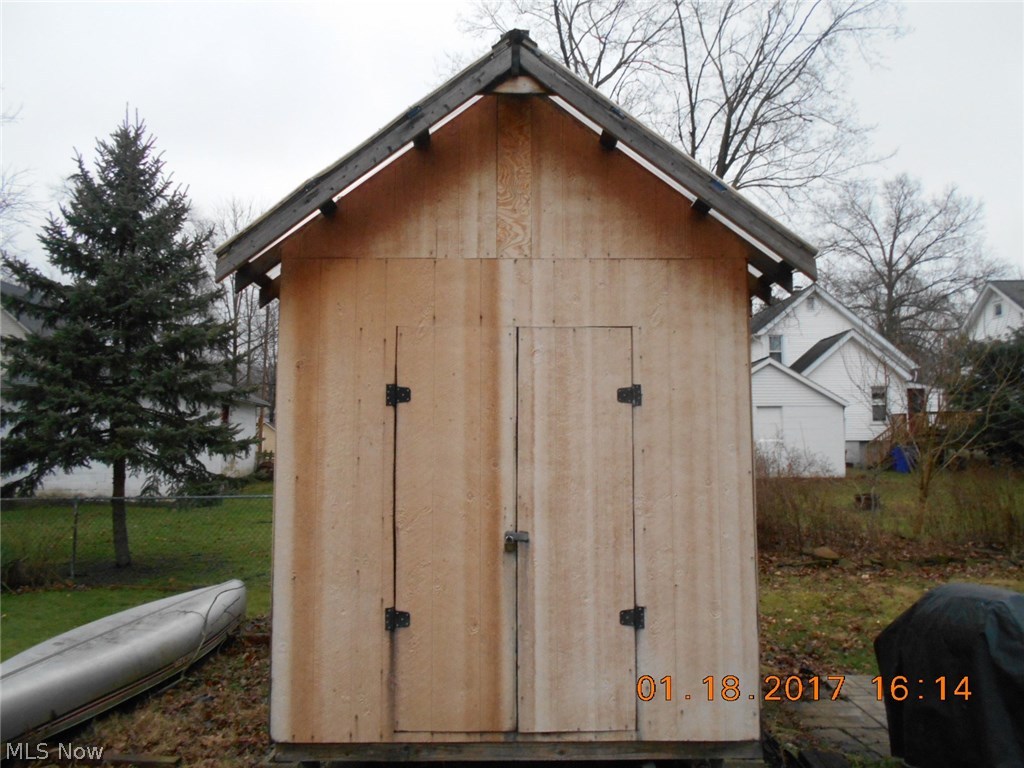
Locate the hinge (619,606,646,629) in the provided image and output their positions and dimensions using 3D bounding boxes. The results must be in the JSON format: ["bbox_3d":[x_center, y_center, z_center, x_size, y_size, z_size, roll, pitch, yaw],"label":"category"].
[{"bbox_3d":[0.608,1.181,3.877,0.125,0.112,0.015,0,-4,0],"label":"hinge"}]

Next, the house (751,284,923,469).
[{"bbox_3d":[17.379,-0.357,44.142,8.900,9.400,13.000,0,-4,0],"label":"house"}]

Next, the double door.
[{"bbox_3d":[0.015,0.723,3.928,1.220,2.040,0.045,0,-4,0],"label":"double door"}]

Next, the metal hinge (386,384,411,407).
[{"bbox_3d":[-0.583,0.059,3.952,0.126,0.113,0.015,0,-4,0],"label":"metal hinge"}]

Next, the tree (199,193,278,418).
[{"bbox_3d":[-16.061,-3.171,45.349,5.200,15.300,5.200,0,-4,0],"label":"tree"}]

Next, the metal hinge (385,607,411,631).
[{"bbox_3d":[-0.576,1.186,3.870,0.126,0.114,0.015,0,-4,0],"label":"metal hinge"}]

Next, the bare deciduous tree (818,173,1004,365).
[{"bbox_3d":[28.615,-5.086,56.517,14.200,20.540,13.500,0,-4,0],"label":"bare deciduous tree"}]

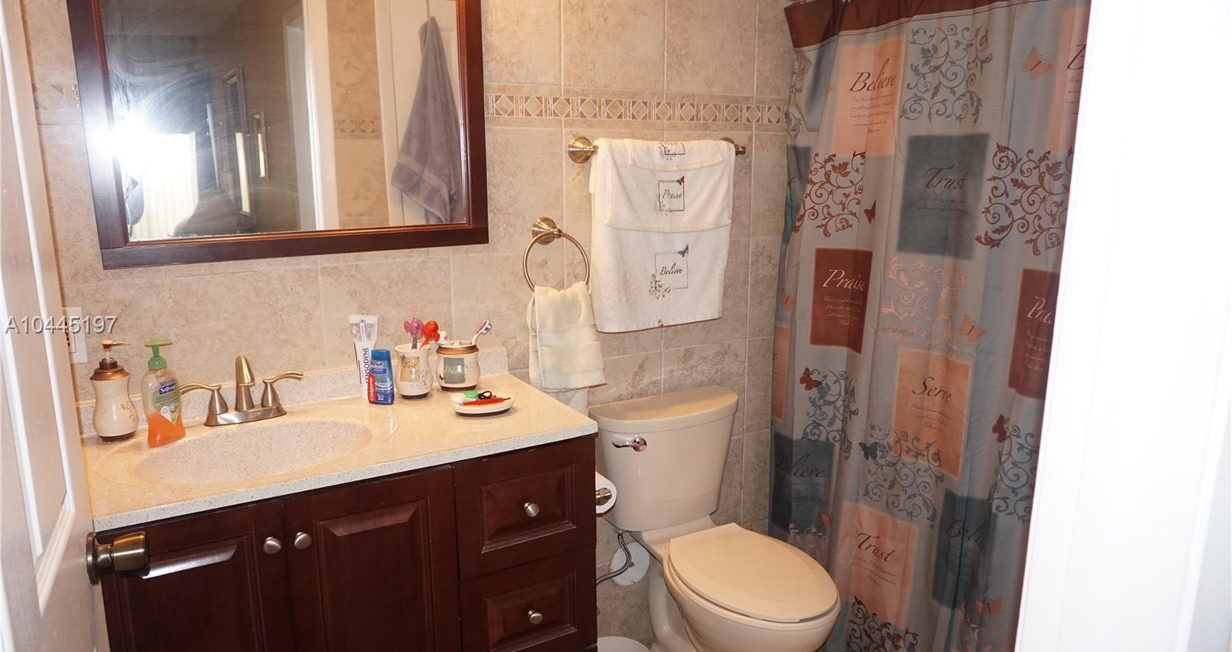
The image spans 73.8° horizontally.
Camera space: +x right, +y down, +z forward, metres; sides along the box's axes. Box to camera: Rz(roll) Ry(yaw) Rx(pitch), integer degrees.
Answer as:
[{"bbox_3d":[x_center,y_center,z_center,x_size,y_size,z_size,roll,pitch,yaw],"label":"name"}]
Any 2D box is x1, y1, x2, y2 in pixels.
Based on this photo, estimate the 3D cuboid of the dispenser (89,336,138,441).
[{"bbox_3d":[-0.966,0.122,1.583,0.081,0.193,0.074,-2,12,-8],"label":"dispenser"}]

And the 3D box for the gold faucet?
[{"bbox_3d":[-0.772,0.133,1.707,0.240,0.137,0.140,-6,13,-28],"label":"gold faucet"}]

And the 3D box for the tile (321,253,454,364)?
[{"bbox_3d":[-0.523,0.001,1.917,0.302,0.302,0.010,-7,13,-29],"label":"tile"}]

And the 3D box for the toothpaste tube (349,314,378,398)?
[{"bbox_3d":[-0.570,0.070,1.883,0.061,0.190,0.034,-1,11,-5],"label":"toothpaste tube"}]

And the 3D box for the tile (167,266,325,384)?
[{"bbox_3d":[-0.803,0.016,1.804,0.298,0.282,0.010,-6,13,-28],"label":"tile"}]

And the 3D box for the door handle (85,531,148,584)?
[{"bbox_3d":[-0.611,0.281,1.013,0.062,0.066,0.066,-5,13,-25],"label":"door handle"}]

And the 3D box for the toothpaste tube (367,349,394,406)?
[{"bbox_3d":[-0.527,0.110,1.848,0.055,0.125,0.033,0,11,-1],"label":"toothpaste tube"}]

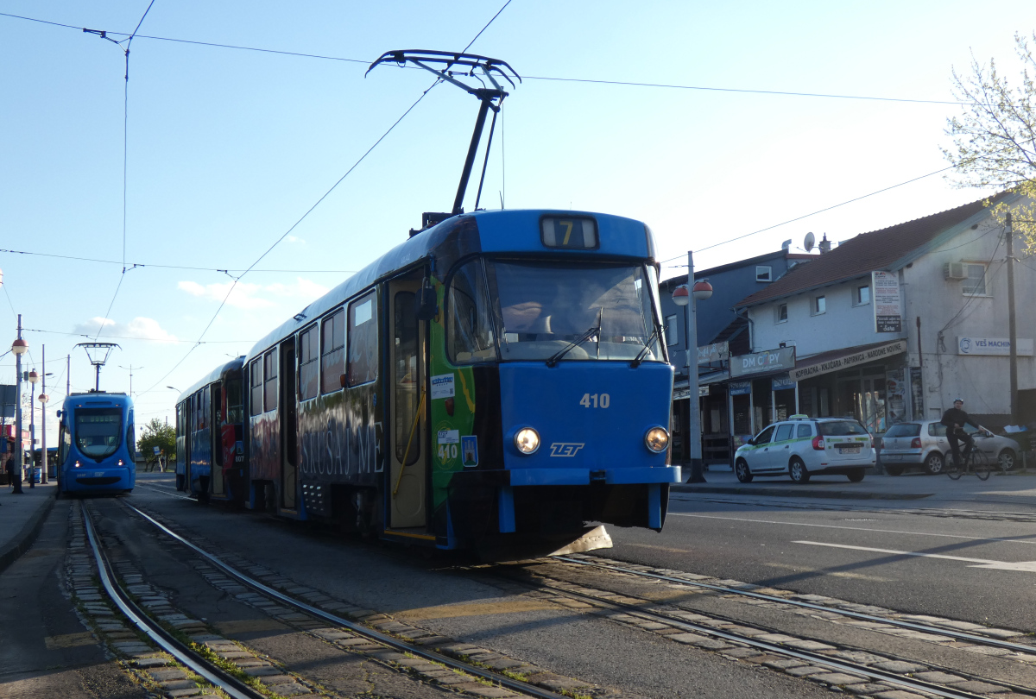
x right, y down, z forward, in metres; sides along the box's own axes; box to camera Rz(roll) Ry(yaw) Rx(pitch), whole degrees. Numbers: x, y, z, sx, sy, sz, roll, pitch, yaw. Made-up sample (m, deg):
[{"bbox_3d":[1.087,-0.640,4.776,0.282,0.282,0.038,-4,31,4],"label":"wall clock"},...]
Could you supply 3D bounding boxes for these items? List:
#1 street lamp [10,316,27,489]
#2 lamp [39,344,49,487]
[{"bbox_3d":[-16.771,1.840,43.253,0.520,5.950,0.900,0,-5,-19],"label":"street lamp"},{"bbox_3d":[-27.164,3.708,73.838,0.520,7.950,0.800,0,-5,-19],"label":"lamp"}]

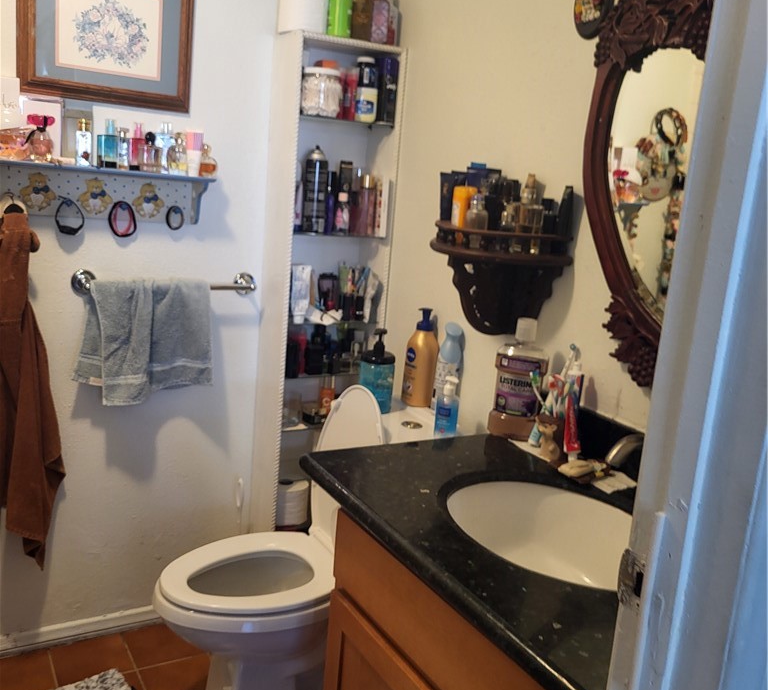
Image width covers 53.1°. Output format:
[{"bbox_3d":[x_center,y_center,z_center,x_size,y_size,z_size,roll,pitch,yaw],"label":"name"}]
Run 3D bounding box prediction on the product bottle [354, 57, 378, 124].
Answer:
[{"bbox_3d":[-0.050,-0.727,2.190,0.064,0.178,0.064,5,12,-1],"label":"product bottle"}]

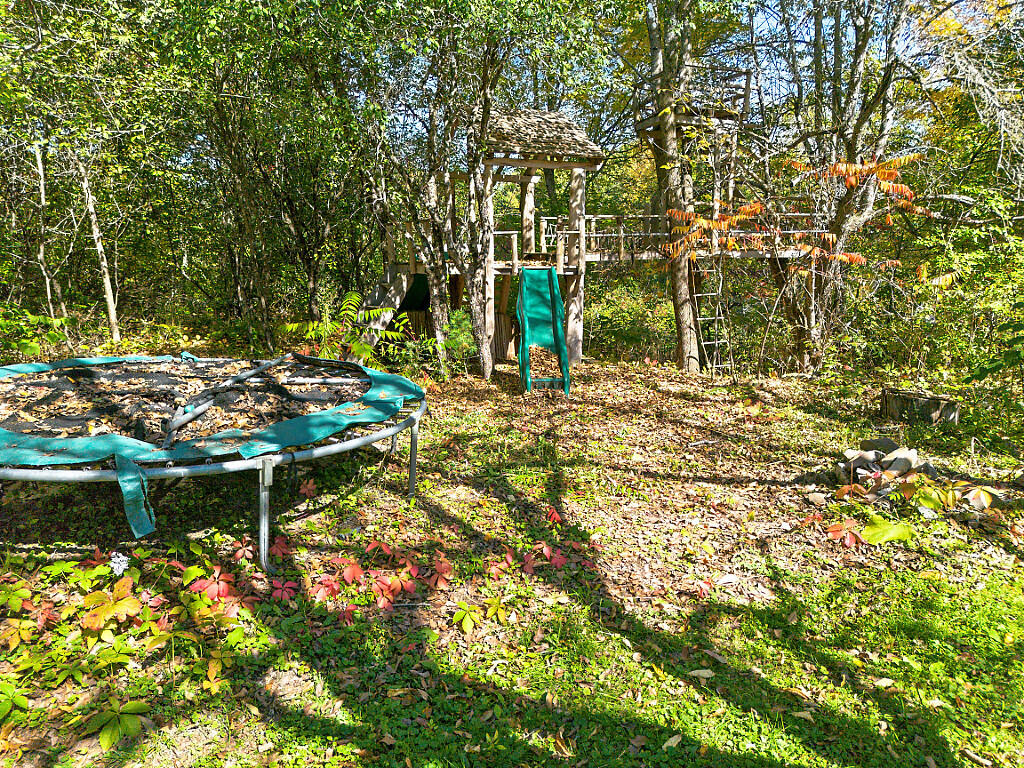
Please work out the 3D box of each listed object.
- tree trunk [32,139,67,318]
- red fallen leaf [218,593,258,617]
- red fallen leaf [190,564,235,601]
[{"bbox_3d":[-9.050,-2.799,13.809,0.300,3.681,0.270,1,13,0],"label":"tree trunk"},{"bbox_3d":[-1.315,1.060,3.414,0.183,0.067,0.118,-6,14,-22],"label":"red fallen leaf"},{"bbox_3d":[-1.513,1.006,3.599,0.222,0.099,0.210,-6,15,-24],"label":"red fallen leaf"}]

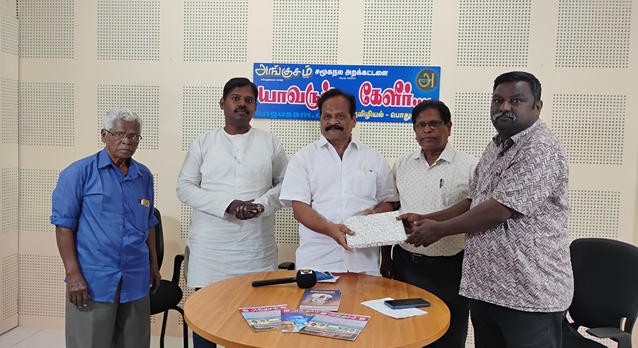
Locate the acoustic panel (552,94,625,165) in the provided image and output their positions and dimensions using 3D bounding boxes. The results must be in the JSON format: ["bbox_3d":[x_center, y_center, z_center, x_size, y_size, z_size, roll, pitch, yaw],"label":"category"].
[{"bbox_3d":[1.684,-0.278,3.239,0.435,0.435,0.025,2,3,5],"label":"acoustic panel"}]

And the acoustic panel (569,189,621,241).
[{"bbox_3d":[1.670,0.318,3.279,0.433,0.430,0.020,2,3,5],"label":"acoustic panel"}]

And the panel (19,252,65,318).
[{"bbox_3d":[-1.926,0.784,3.636,0.415,0.435,0.025,2,3,5],"label":"panel"}]

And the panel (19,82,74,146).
[{"bbox_3d":[-1.880,-0.405,3.566,0.403,0.430,0.020,2,3,5],"label":"panel"}]

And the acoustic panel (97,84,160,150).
[{"bbox_3d":[-1.301,-0.387,3.513,0.435,0.435,0.025,2,3,5],"label":"acoustic panel"}]

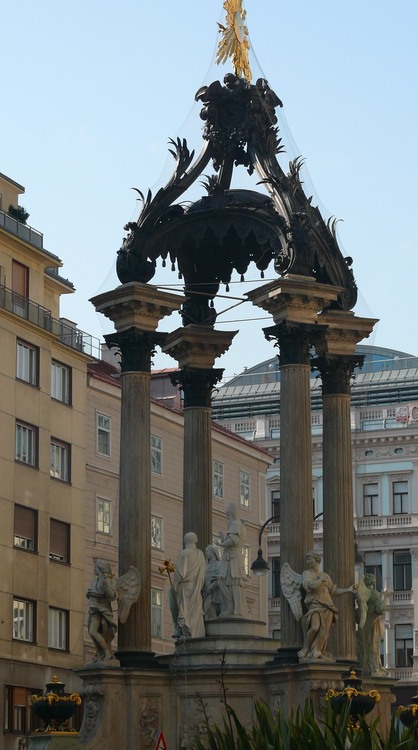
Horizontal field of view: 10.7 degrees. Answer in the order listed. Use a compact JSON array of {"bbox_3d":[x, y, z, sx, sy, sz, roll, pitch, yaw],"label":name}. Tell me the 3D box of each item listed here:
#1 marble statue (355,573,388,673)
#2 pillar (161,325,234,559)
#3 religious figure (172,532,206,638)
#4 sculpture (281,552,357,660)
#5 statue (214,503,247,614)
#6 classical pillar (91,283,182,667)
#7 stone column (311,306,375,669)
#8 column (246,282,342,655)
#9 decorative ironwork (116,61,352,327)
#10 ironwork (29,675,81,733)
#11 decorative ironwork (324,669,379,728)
[{"bbox_3d":[3.134,4.891,43.789,0.622,1.990,0.777,5,-12,-26],"label":"marble statue"},{"bbox_3d":[-0.204,2.541,44.577,1.353,7.097,1.353,2,-12,-12],"label":"pillar"},{"bbox_3d":[-0.360,3.992,42.106,0.653,1.990,0.601,-1,-11,6],"label":"religious figure"},{"bbox_3d":[1.941,4.104,39.760,1.161,1.959,0.746,4,-12,-21],"label":"sculpture"},{"bbox_3d":[0.416,3.491,42.110,0.548,2.169,0.598,-4,-12,17],"label":"statue"},{"bbox_3d":[-1.344,1.826,41.054,1.353,7.097,1.353,10,-15,-41],"label":"classical pillar"},{"bbox_3d":[2.503,2.266,43.286,1.353,7.097,1.353,5,-13,-25],"label":"stone column"},{"bbox_3d":[1.583,1.697,40.485,1.353,7.097,1.353,6,-13,-28],"label":"column"},{"bbox_3d":[0.619,-3.679,44.038,3.784,4.665,3.784,-4,-12,17],"label":"decorative ironwork"},{"bbox_3d":[-2.784,5.901,40.041,0.912,1.037,0.912,0,-11,0],"label":"ironwork"},{"bbox_3d":[2.464,5.544,38.034,0.940,1.005,0.940,0,-12,0],"label":"decorative ironwork"}]

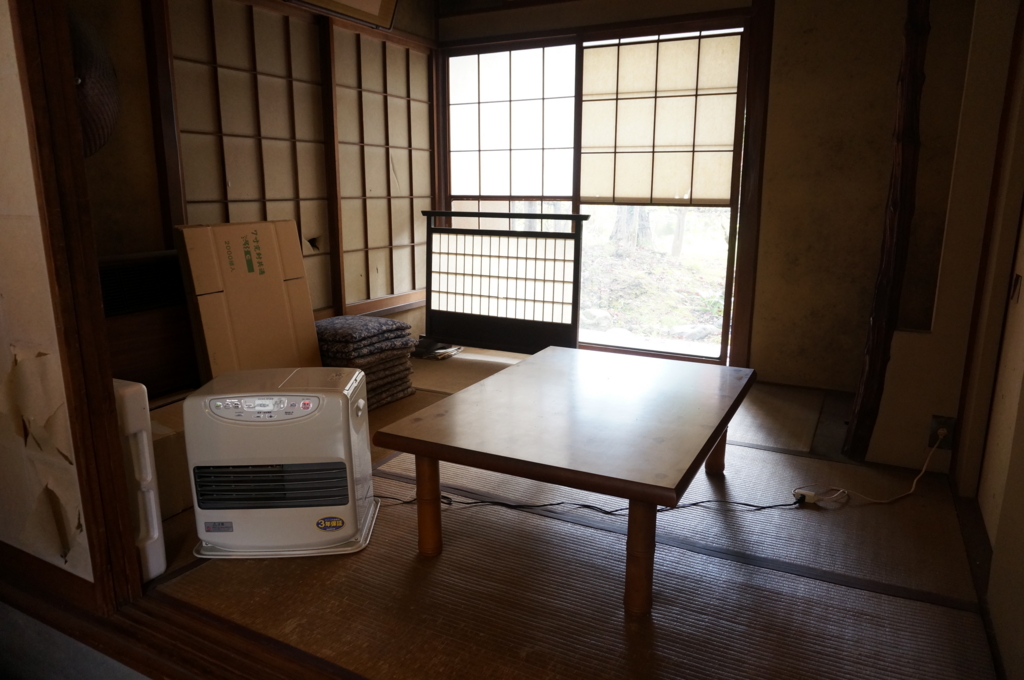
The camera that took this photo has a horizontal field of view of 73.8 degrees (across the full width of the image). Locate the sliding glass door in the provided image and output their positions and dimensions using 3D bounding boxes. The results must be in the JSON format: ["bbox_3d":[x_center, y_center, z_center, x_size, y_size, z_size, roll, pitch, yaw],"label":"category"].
[{"bbox_3d":[0.368,-0.771,3.799,1.750,1.700,0.080,6,14,27],"label":"sliding glass door"}]

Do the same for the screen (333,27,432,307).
[{"bbox_3d":[-0.662,-0.891,3.740,0.035,1.410,0.865,6,14,27],"label":"screen"}]

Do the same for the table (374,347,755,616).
[{"bbox_3d":[0.245,0.342,2.071,0.770,0.358,1.090,6,14,26],"label":"table"}]

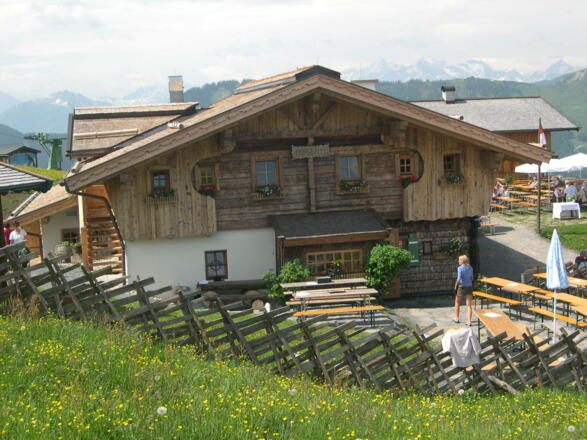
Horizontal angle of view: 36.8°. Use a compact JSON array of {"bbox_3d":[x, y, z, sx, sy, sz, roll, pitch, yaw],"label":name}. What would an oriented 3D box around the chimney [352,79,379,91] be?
[{"bbox_3d":[2.385,-4.160,29.063,0.720,0.900,0.700,-4,8,-14],"label":"chimney"}]

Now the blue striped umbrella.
[{"bbox_3d":[5.636,1.471,19.017,0.480,2.590,0.480,-4,8,-14],"label":"blue striped umbrella"}]

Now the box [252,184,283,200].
[{"bbox_3d":[-0.686,-0.770,24.700,0.950,0.430,0.300,-3,6,-13],"label":"box"}]

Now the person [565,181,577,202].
[{"bbox_3d":[14.925,-1.428,47.500,0.550,1.280,0.700,-3,6,-10],"label":"person"}]

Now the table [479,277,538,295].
[{"bbox_3d":[5.652,2.058,22.938,0.520,0.770,2.200,-4,6,-18],"label":"table"}]

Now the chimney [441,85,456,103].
[{"bbox_3d":[8.791,-7.146,50.000,0.630,1.050,0.630,-4,8,-11],"label":"chimney"}]

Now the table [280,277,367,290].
[{"bbox_3d":[0.817,2.017,23.052,2.200,0.750,0.500,-3,8,-9],"label":"table"}]

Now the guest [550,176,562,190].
[{"bbox_3d":[15.513,-1.799,52.000,0.680,1.280,0.520,1,7,30],"label":"guest"}]

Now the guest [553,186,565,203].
[{"bbox_3d":[13.853,-1.200,46.000,0.680,1.260,0.520,-3,6,-10],"label":"guest"}]

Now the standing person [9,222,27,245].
[{"bbox_3d":[-7.558,0.896,24.320,0.500,1.700,0.320,-3,8,-6],"label":"standing person"}]

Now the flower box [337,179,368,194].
[{"bbox_3d":[1.646,-0.935,24.600,0.930,0.370,0.270,-4,8,-14],"label":"flower box"}]

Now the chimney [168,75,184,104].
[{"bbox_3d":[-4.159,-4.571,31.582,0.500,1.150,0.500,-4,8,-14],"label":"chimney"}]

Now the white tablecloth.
[{"bbox_3d":[13.408,-0.437,43.300,1.120,0.760,0.750,-3,6,-12],"label":"white tablecloth"}]

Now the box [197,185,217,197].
[{"bbox_3d":[-2.312,-0.780,23.700,0.580,0.320,0.250,-4,8,-14],"label":"box"}]

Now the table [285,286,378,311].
[{"bbox_3d":[1.072,2.243,22.238,2.200,0.770,0.550,-3,6,-13],"label":"table"}]

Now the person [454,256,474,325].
[{"bbox_3d":[4.216,1.731,21.800,0.500,1.680,0.360,-3,6,-8],"label":"person"}]

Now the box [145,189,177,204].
[{"bbox_3d":[-3.500,-0.611,23.200,0.820,0.360,0.260,-4,8,-14],"label":"box"}]

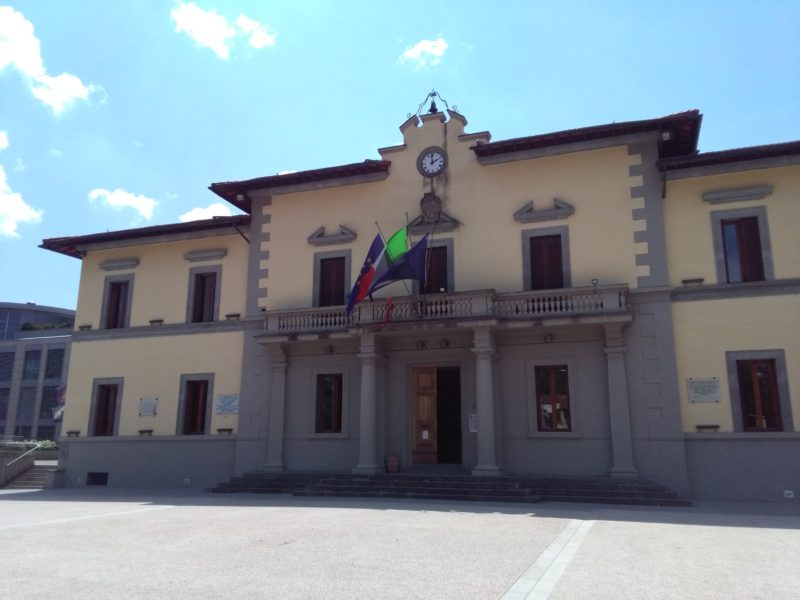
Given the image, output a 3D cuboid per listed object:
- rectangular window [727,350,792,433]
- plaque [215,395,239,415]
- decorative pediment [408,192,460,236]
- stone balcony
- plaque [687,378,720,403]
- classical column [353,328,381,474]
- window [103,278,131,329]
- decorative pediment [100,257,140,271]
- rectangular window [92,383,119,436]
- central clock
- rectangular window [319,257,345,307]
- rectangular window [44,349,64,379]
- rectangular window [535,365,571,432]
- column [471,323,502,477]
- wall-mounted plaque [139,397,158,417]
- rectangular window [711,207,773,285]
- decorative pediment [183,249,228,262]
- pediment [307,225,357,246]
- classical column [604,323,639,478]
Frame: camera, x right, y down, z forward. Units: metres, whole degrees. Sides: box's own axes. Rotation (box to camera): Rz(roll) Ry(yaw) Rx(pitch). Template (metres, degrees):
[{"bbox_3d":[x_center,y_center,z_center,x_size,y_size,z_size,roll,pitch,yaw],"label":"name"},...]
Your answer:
[{"bbox_3d":[10.702,2.712,19.285,1.580,2.390,0.200,-4,-13,18],"label":"rectangular window"},{"bbox_3d":[-7.353,4.441,27.547,1.069,0.813,0.040,-4,-14,19],"label":"plaque"},{"bbox_3d":[1.352,-3.508,25.803,2.157,1.657,0.320,-4,-14,19],"label":"decorative pediment"},{"bbox_3d":[0.978,0.558,23.197,13.756,1.203,1.793,-4,-14,19],"label":"stone balcony"},{"bbox_3d":[10.182,3.015,21.650,0.968,0.798,0.040,-4,-14,19],"label":"plaque"},{"bbox_3d":[-1.075,3.451,21.778,0.760,4.656,0.760,-4,-13,18],"label":"classical column"},{"bbox_3d":[-12.901,0.260,29.711,1.064,2.185,0.200,-4,-14,19],"label":"window"},{"bbox_3d":[-13.377,-1.700,31.070,2.338,0.442,0.270,-4,-14,19],"label":"decorative pediment"},{"bbox_3d":[-13.513,5.056,29.733,1.106,2.320,0.180,-4,-14,19],"label":"rectangular window"},{"bbox_3d":[1.211,-5.178,24.179,1.238,1.238,0.160,-4,-13,18],"label":"central clock"},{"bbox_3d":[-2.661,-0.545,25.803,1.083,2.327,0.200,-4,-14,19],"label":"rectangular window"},{"bbox_3d":[-29.389,5.470,55.285,1.810,2.485,0.200,-4,-13,18],"label":"rectangular window"},{"bbox_3d":[5.237,3.366,22.101,1.105,2.231,0.200,-4,-14,19],"label":"rectangular window"},{"bbox_3d":[2.880,3.304,21.632,0.795,5.031,0.794,-4,-14,19],"label":"column"},{"bbox_3d":[-10.336,4.406,26.601,0.929,0.751,0.050,-4,-13,18],"label":"wall-mounted plaque"},{"bbox_3d":[11.813,-1.879,22.342,1.730,2.596,0.220,-4,-14,19],"label":"rectangular window"},{"bbox_3d":[-8.101,-1.818,27.054,1.952,0.315,0.270,-4,-13,18],"label":"decorative pediment"},{"bbox_3d":[-2.780,-2.622,26.116,2.157,0.749,0.220,-4,-14,19],"label":"pediment"},{"bbox_3d":[7.423,3.353,21.836,0.868,5.115,0.550,-4,-14,19],"label":"classical column"}]

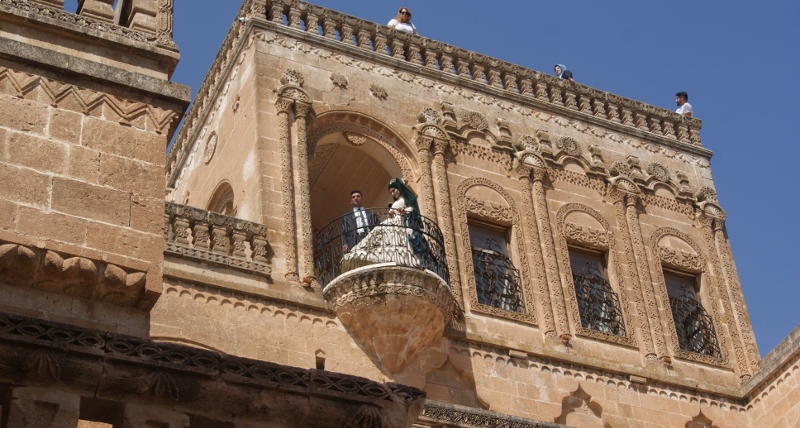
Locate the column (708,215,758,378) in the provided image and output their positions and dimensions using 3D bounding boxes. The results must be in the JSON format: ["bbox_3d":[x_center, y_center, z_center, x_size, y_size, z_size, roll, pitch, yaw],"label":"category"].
[{"bbox_3d":[5.700,1.363,25.243,0.250,3.480,0.250,14,-44,-22],"label":"column"}]

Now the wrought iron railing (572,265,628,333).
[{"bbox_3d":[3.139,1.313,23.752,0.850,1.386,0.120,14,-44,-22],"label":"wrought iron railing"}]

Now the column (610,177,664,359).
[{"bbox_3d":[3.956,0.932,24.531,0.500,3.480,0.280,14,-44,-22],"label":"column"}]

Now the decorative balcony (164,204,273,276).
[{"bbox_3d":[-2.568,0.364,20.811,1.655,0.901,0.270,14,-44,-22],"label":"decorative balcony"}]

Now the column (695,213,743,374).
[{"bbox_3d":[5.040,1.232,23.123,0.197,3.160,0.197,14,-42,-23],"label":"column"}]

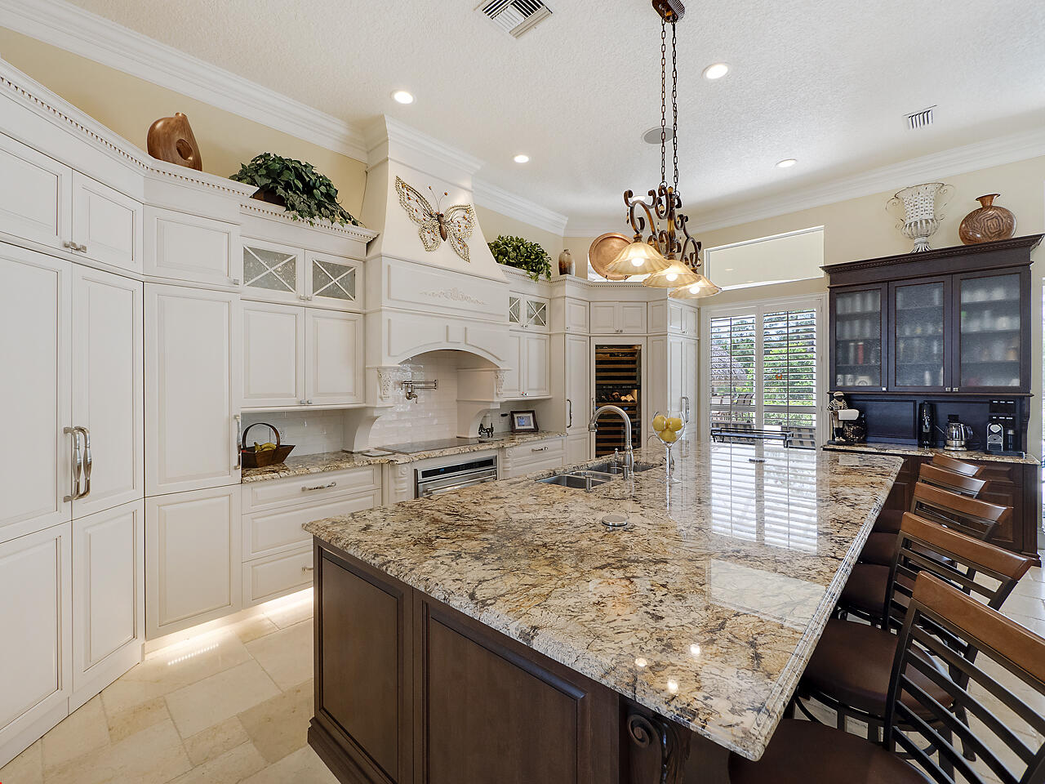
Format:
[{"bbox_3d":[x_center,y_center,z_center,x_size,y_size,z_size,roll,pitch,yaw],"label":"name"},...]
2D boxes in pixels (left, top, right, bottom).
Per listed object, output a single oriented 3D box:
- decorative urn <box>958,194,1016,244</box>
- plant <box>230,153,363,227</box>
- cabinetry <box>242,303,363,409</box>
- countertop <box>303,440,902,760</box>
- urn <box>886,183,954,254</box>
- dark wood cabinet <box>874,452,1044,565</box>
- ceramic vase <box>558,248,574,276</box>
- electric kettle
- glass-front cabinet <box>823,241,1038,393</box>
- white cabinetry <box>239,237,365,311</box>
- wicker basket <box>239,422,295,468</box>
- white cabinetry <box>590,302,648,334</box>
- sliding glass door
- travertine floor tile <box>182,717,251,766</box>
[{"bbox_3d":[4.450,-1.643,4.050,0.360,0.490,0.330,1,1,41],"label":"decorative urn"},{"bbox_3d":[-1.644,-1.444,3.139,0.420,0.460,0.870,1,2,45],"label":"plant"},{"bbox_3d":[-1.696,-0.268,3.214,0.360,0.730,0.860,1,2,45],"label":"cabinetry"},{"bbox_3d":[1.102,0.577,2.621,1.680,0.050,3.800,1,2,44],"label":"countertop"},{"bbox_3d":[3.690,-1.573,3.944,0.470,0.620,0.360,1,2,40],"label":"urn"},{"bbox_3d":[3.991,1.045,4.273,1.480,0.900,0.620,1,1,41],"label":"dark wood cabinet"},{"bbox_3d":[0.510,-1.516,5.033,0.190,0.360,0.190,0,1,0],"label":"ceramic vase"},{"bbox_3d":[4.369,0.442,4.240,0.210,0.280,0.160,1,1,38],"label":"electric kettle"},{"bbox_3d":[3.905,-0.655,4.170,1.430,1.320,0.420,1,1,40],"label":"glass-front cabinet"},{"bbox_3d":[-1.705,-0.835,3.202,0.330,0.440,0.870,1,1,45],"label":"white cabinetry"},{"bbox_3d":[-1.830,0.352,2.935,0.250,0.280,0.340,0,1,13],"label":"wicker basket"},{"bbox_3d":[1.154,-0.888,5.320,0.690,0.390,0.500,0,1,-1],"label":"white cabinetry"},{"bbox_3d":[3.060,0.182,5.430,1.420,2.600,0.120,1,1,41],"label":"sliding glass door"},{"bbox_3d":[-1.325,1.516,1.835,0.200,0.012,0.200,1,1,44],"label":"travertine floor tile"}]

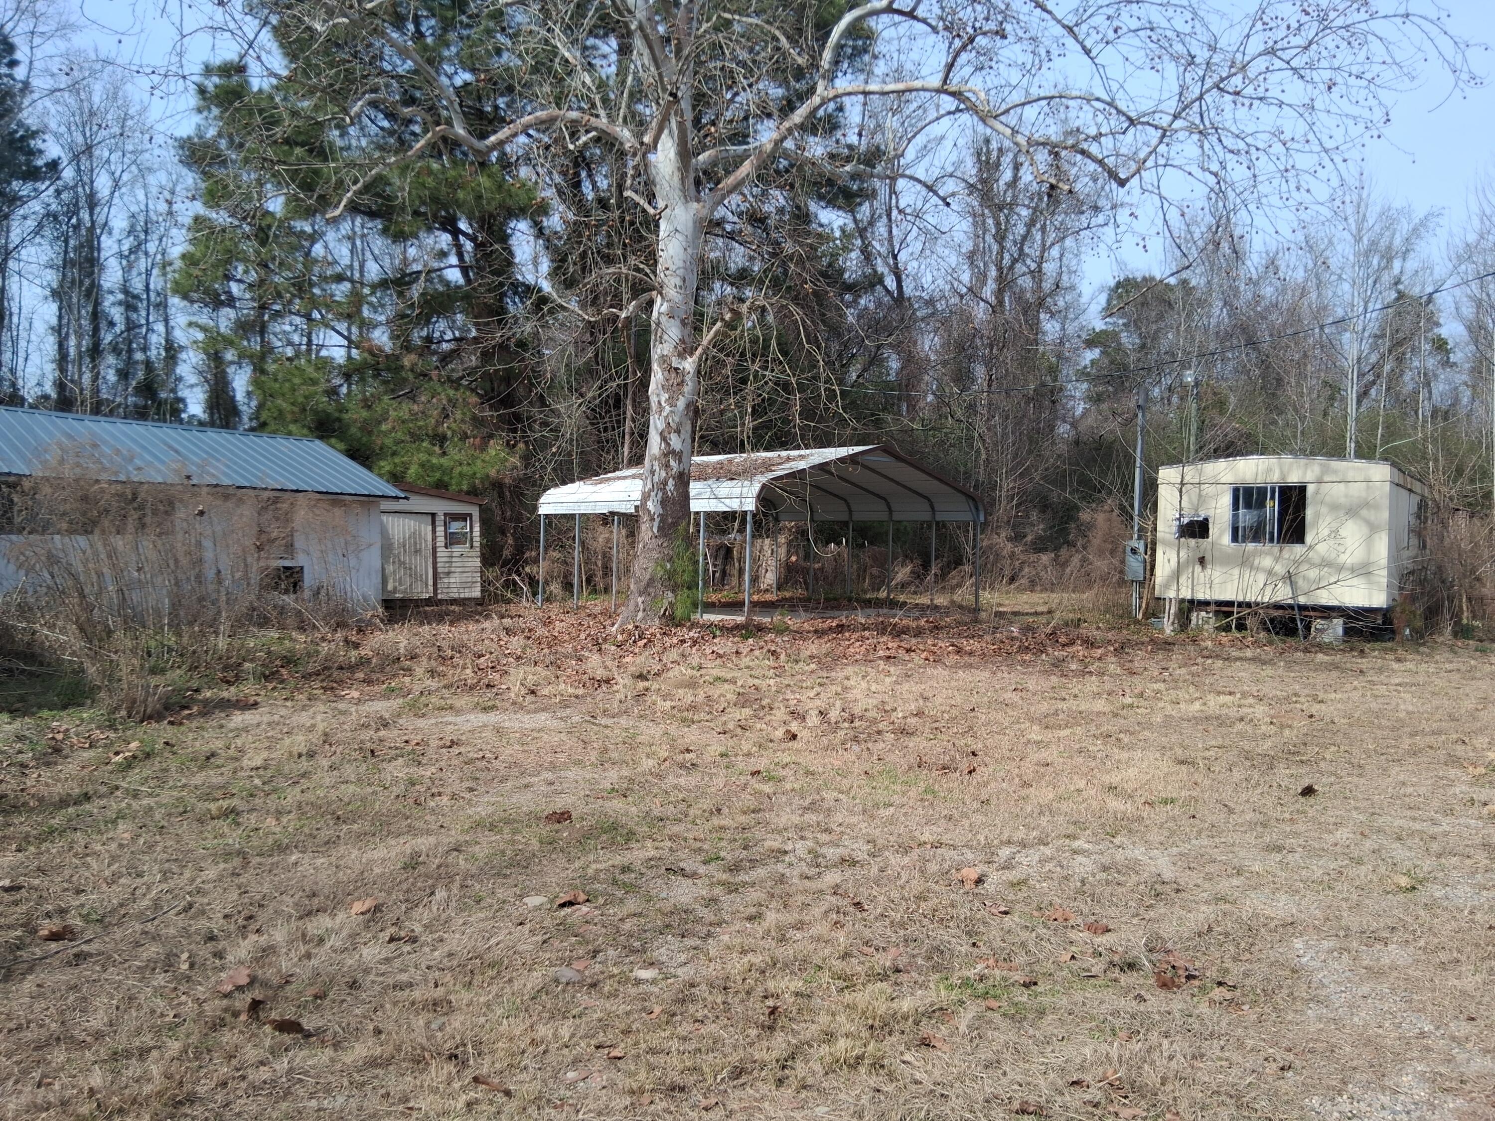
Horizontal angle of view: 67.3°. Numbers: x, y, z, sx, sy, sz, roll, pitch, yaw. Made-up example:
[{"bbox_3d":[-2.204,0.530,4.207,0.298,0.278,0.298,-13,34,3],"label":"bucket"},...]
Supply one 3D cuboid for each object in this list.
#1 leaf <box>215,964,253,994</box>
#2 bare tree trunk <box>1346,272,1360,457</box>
[{"bbox_3d":[-1.666,1.363,3.644,0.140,0.055,0.090,0,2,-41],"label":"leaf"},{"bbox_3d":[19.378,-3.971,35.921,0.300,10.200,0.280,1,1,0],"label":"bare tree trunk"}]

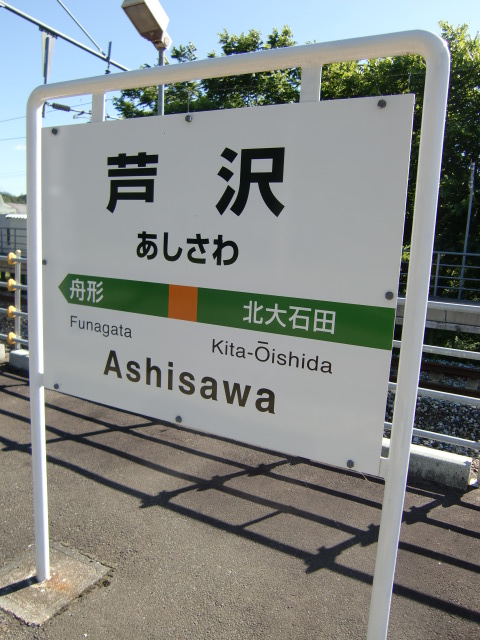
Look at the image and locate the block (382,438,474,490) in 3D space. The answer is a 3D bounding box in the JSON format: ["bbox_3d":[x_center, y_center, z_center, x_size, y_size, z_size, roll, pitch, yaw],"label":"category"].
[{"bbox_3d":[1.048,0.856,3.157,0.660,0.150,0.130,8,11,29],"label":"block"}]

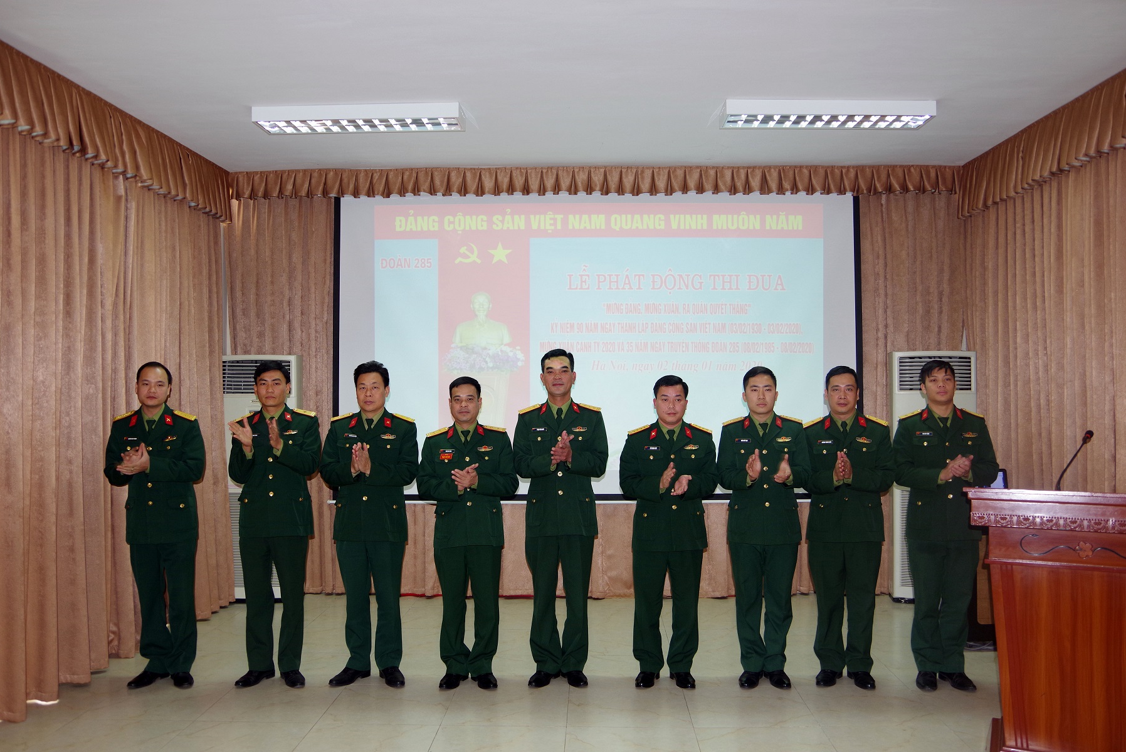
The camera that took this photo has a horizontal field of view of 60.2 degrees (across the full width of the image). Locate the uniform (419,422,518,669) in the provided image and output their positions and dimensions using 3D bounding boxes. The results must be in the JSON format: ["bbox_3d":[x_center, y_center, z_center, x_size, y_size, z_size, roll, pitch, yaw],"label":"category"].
[{"bbox_3d":[-0.520,0.945,5.285,0.530,1.375,0.380,0,0,-3],"label":"uniform"}]

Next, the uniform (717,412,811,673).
[{"bbox_3d":[1.090,0.912,5.250,0.520,1.420,0.400,0,0,5],"label":"uniform"}]

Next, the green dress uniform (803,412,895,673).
[{"bbox_3d":[1.535,0.915,5.270,0.530,1.420,0.400,0,0,13],"label":"green dress uniform"}]

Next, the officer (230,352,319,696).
[{"bbox_3d":[-1.573,0.794,5.300,0.520,1.751,0.430,0,0,-3],"label":"officer"}]

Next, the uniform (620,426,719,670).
[{"bbox_3d":[0.570,0.941,5.279,0.530,1.378,0.380,0,0,0],"label":"uniform"}]

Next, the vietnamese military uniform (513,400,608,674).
[{"bbox_3d":[-0.015,0.870,5.215,0.507,1.473,0.400,0,-1,2],"label":"vietnamese military uniform"}]

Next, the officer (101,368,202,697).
[{"bbox_3d":[-2.230,0.801,5.302,0.540,1.741,0.420,0,0,3],"label":"officer"}]

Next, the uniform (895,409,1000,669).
[{"bbox_3d":[2.070,0.889,5.210,0.550,1.440,0.400,0,0,7],"label":"uniform"}]

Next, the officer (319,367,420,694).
[{"bbox_3d":[-1.055,0.789,5.280,0.540,1.743,0.440,0,0,2],"label":"officer"}]

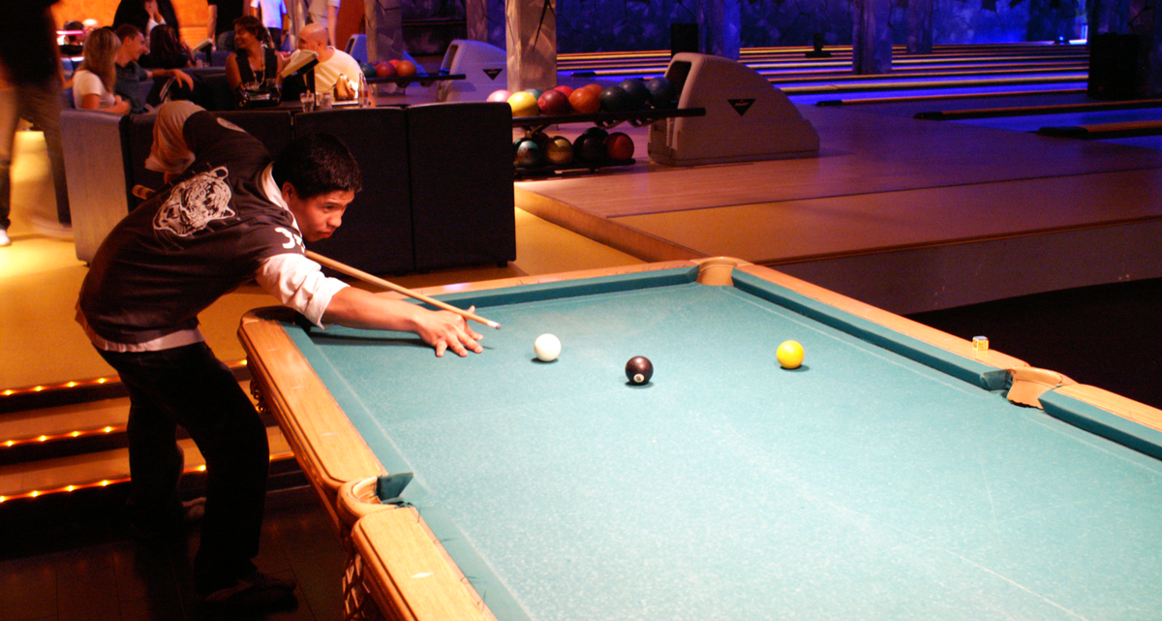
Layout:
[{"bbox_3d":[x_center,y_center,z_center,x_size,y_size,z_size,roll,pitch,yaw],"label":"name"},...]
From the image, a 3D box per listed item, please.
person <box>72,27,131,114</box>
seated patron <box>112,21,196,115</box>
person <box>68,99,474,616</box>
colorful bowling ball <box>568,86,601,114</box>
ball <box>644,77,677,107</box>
[{"bbox_3d":[-2.843,-1.249,7.528,0.750,1.140,0.500,-7,16,-23],"label":"person"},{"bbox_3d":[-2.882,-1.393,8.039,0.750,1.160,0.580,-4,15,-14],"label":"seated patron"},{"bbox_3d":[-0.773,0.124,2.987,1.330,1.270,0.580,8,17,29],"label":"person"},{"bbox_3d":[0.028,-1.403,7.860,0.216,0.216,0.216,0,15,0],"label":"colorful bowling ball"},{"bbox_3d":[0.557,-1.531,8.170,0.216,0.216,0.216,-1,15,0],"label":"ball"}]

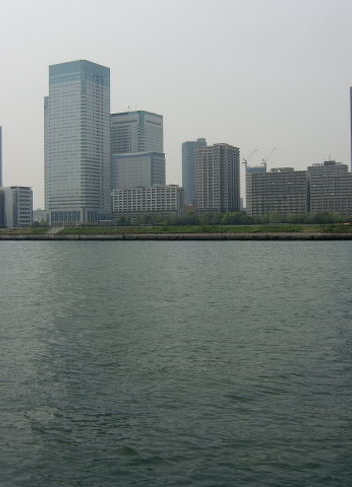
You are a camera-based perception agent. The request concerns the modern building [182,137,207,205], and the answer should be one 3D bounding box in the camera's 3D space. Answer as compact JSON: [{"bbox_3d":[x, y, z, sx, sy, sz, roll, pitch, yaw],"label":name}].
[{"bbox_3d":[39.700,-130.420,1373.750,38.050,181.280,39.960,0,2,30],"label":"modern building"}]

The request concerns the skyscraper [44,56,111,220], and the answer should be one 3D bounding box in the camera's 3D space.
[{"bbox_3d":[-119.700,-119.230,784.990,55.920,195.010,50.790,0,2,30],"label":"skyscraper"}]

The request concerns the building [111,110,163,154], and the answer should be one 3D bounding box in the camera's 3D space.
[{"bbox_3d":[-56.470,-103.080,901.570,58.320,156.000,49.510,0,2,30],"label":"building"}]

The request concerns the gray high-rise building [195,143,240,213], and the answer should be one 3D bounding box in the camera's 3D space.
[{"bbox_3d":[45.570,-63.220,692.670,33.030,84.260,41.270,0,2,30],"label":"gray high-rise building"}]

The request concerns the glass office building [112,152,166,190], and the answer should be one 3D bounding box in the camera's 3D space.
[{"bbox_3d":[-45.150,-63.770,764.760,57.050,85.340,32.000,0,2,30],"label":"glass office building"}]

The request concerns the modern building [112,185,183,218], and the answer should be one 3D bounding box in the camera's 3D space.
[{"bbox_3d":[-30.750,-39.730,694.080,81.820,38.730,14.320,0,2,30],"label":"modern building"}]

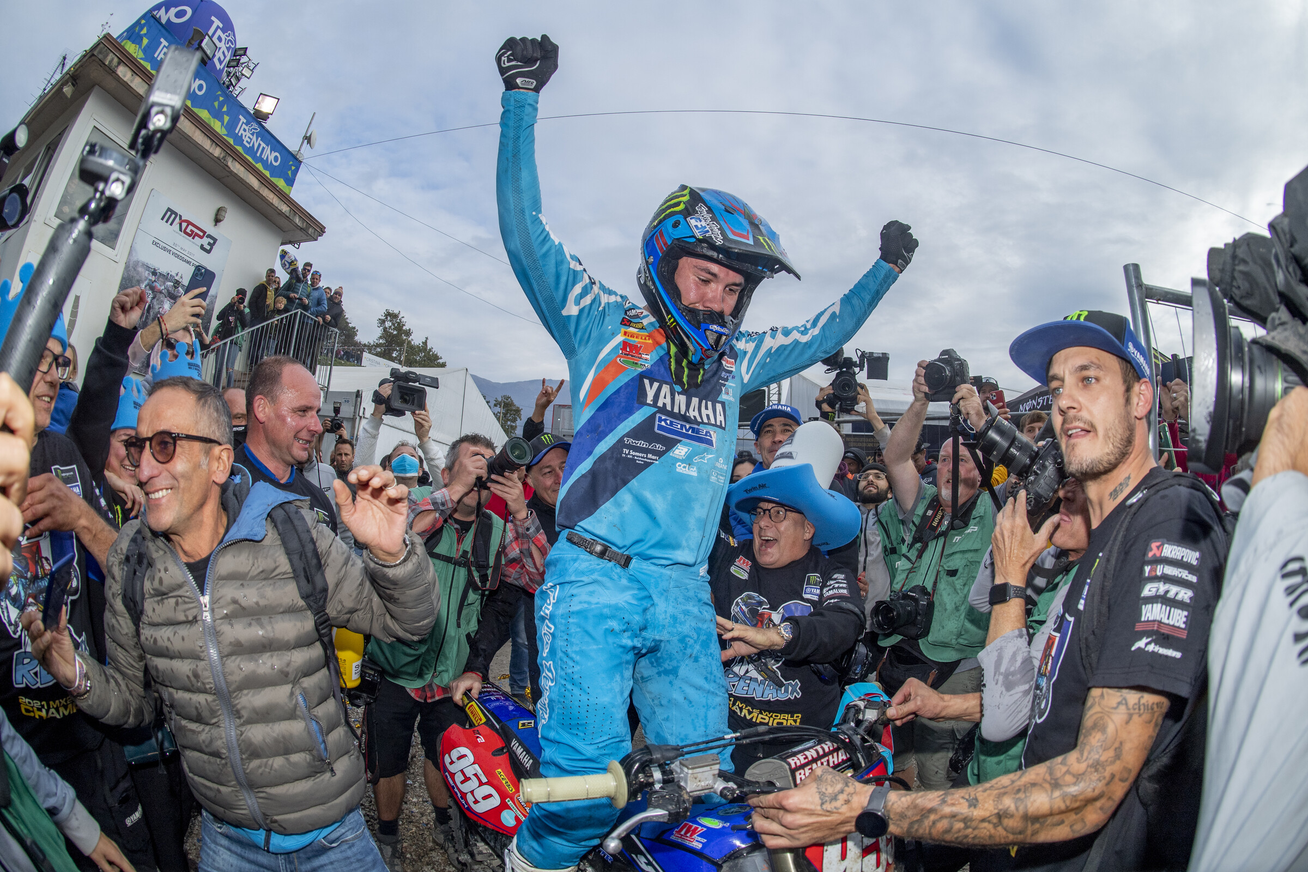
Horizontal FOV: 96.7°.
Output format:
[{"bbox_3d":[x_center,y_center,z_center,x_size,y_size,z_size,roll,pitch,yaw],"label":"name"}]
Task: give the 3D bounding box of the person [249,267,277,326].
[{"bbox_3d":[-6.219,-1.812,9.200,0.370,1.740,0.500,0,-8,26],"label":"person"}]

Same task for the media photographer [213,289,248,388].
[{"bbox_3d":[-6.355,-1.346,8.700,0.540,1.730,0.460,9,-9,-37],"label":"media photographer"}]

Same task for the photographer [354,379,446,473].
[{"bbox_3d":[-1.426,0.675,3.200,0.580,2.050,0.470,8,-9,-30],"label":"photographer"}]

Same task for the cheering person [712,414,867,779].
[{"bbox_3d":[0.330,0.770,1.660,0.650,1.660,0.550,1,-8,21],"label":"cheering person"}]

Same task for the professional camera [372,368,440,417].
[{"bbox_3d":[-1.290,-0.222,3.000,0.220,0.220,0.340,9,-9,-34],"label":"professional camera"}]

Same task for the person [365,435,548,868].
[{"bbox_3d":[-0.729,0.790,2.100,0.650,1.660,0.600,9,-9,-37],"label":"person"}]

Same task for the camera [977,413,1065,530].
[{"bbox_3d":[0.746,0.063,1.190,0.210,0.150,0.125,36,18,0],"label":"camera"}]

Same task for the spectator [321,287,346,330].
[{"bbox_3d":[-5.247,-1.587,9.400,0.500,1.620,0.450,6,-8,-17],"label":"spectator"}]

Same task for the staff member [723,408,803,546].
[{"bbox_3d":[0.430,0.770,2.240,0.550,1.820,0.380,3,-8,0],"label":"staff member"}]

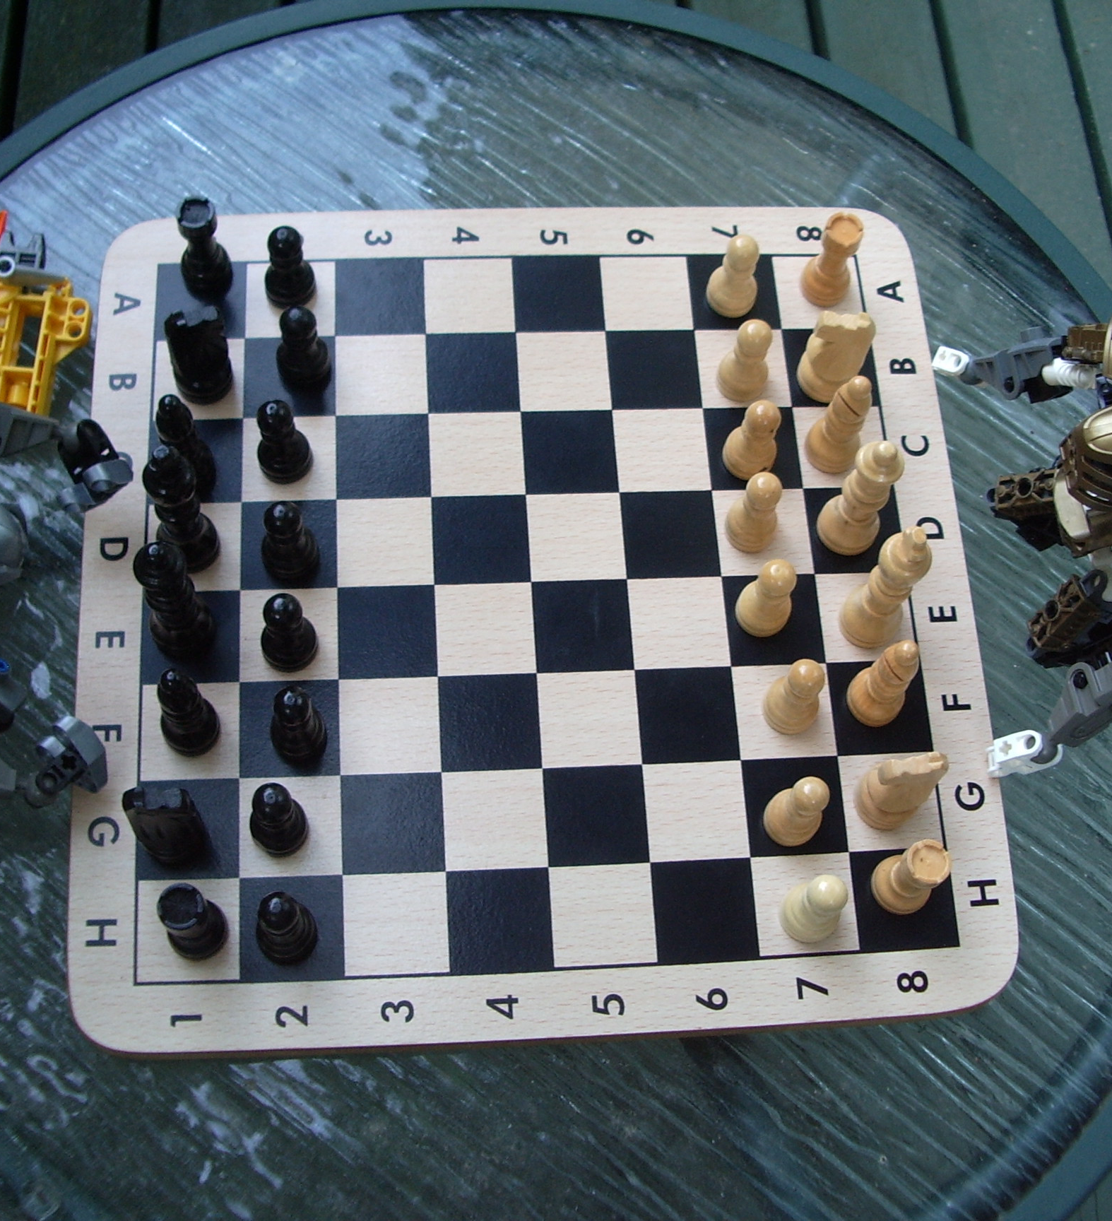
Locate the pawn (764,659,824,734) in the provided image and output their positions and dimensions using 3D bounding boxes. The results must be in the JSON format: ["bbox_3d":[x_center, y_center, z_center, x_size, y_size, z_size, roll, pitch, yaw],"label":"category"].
[{"bbox_3d":[0.073,0.024,0.494,0.017,0.033,0.017,-2,69,-5],"label":"pawn"}]

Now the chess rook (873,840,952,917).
[{"bbox_3d":[0.103,0.076,0.472,0.018,0.033,0.018,-2,68,-5],"label":"chess rook"}]

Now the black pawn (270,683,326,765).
[{"bbox_3d":[-0.076,0.031,0.480,0.017,0.033,0.017,-2,69,-5],"label":"black pawn"}]

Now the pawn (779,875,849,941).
[{"bbox_3d":[0.081,0.090,0.505,0.019,0.035,0.019,-2,68,-5],"label":"pawn"}]

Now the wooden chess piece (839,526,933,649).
[{"bbox_3d":[0.109,-0.010,0.530,0.022,0.066,0.022,-2,68,-5],"label":"wooden chess piece"}]

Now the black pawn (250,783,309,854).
[{"bbox_3d":[-0.080,0.057,0.466,0.017,0.033,0.017,-2,68,-5],"label":"black pawn"}]

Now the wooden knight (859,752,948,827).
[{"bbox_3d":[0.109,0.055,0.518,0.021,0.039,0.019,-8,69,-8],"label":"wooden knight"}]

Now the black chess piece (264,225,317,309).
[{"bbox_3d":[-0.088,-0.114,0.536,0.017,0.033,0.017,-2,69,-5],"label":"black chess piece"}]

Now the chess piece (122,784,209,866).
[{"bbox_3d":[-0.108,0.058,0.458,0.019,0.043,0.018,3,68,-3],"label":"chess piece"}]

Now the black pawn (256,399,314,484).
[{"bbox_3d":[-0.092,-0.058,0.550,0.019,0.035,0.019,-2,68,-5],"label":"black pawn"}]

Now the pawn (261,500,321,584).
[{"bbox_3d":[-0.081,-0.023,0.498,0.017,0.033,0.017,-2,68,-5],"label":"pawn"}]

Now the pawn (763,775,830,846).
[{"bbox_3d":[0.078,0.061,0.516,0.019,0.035,0.019,-2,68,-5],"label":"pawn"}]

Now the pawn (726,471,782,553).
[{"bbox_3d":[0.064,-0.033,0.515,0.017,0.033,0.017,-2,69,-5],"label":"pawn"}]

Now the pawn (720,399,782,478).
[{"bbox_3d":[0.064,-0.057,0.525,0.017,0.033,0.017,-2,69,-5],"label":"pawn"}]

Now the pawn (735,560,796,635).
[{"bbox_3d":[0.066,-0.006,0.503,0.017,0.033,0.017,-2,68,-5],"label":"pawn"}]

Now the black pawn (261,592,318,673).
[{"bbox_3d":[-0.080,0.004,0.487,0.017,0.033,0.017,-2,68,-5],"label":"black pawn"}]

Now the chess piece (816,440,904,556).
[{"bbox_3d":[0.095,-0.037,0.506,0.020,0.055,0.020,-2,68,-5],"label":"chess piece"}]

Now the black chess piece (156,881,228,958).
[{"bbox_3d":[-0.101,0.085,0.455,0.017,0.035,0.017,-2,69,-5],"label":"black chess piece"}]

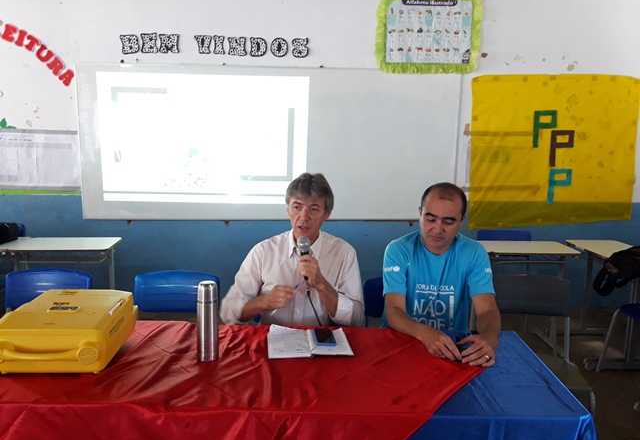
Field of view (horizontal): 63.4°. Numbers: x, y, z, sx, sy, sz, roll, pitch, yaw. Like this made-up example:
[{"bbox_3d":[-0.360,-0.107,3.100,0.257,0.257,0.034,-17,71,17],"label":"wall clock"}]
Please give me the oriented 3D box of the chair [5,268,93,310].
[{"bbox_3d":[-1.288,0.674,2.328,0.430,0.835,0.510,1,9,0],"label":"chair"}]

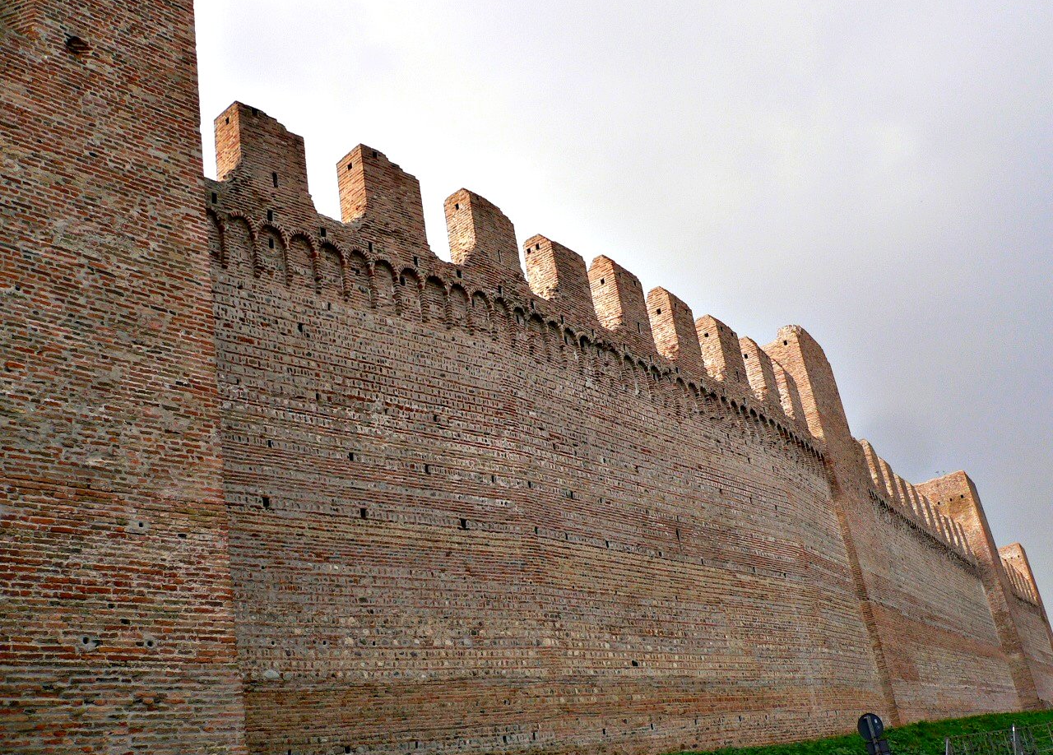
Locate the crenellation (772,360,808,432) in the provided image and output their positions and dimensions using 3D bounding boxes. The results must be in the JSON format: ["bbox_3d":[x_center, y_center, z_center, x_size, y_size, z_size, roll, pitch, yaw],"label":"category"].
[{"bbox_3d":[11.174,0.959,46.224,1.026,2.790,1.548,-20,-25,27],"label":"crenellation"}]

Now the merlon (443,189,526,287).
[{"bbox_3d":[-1.245,-3.873,30.372,1.782,2.754,1.026,14,-31,-43],"label":"merlon"}]

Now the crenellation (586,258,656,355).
[{"bbox_3d":[3.064,-2.368,35.609,1.026,3.060,1.764,-23,-26,33],"label":"crenellation"}]

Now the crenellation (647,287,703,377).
[{"bbox_3d":[5.263,-1.515,38.259,1.026,3.096,1.656,-23,-26,33],"label":"crenellation"}]

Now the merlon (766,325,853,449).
[{"bbox_3d":[13.290,1.163,50.875,2.250,5.670,5.346,-20,-25,27],"label":"merlon"}]

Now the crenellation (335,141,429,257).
[{"bbox_3d":[-3.769,-4.454,27.911,1.980,2.664,1.044,14,-31,-43],"label":"crenellation"}]

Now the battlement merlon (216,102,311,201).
[{"bbox_3d":[-6.308,-5.092,25.453,1.890,2.286,1.044,14,-31,-43],"label":"battlement merlon"}]

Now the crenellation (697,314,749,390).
[{"bbox_3d":[7.394,-0.797,40.895,1.026,2.880,1.710,-23,-26,33],"label":"crenellation"}]

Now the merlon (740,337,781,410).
[{"bbox_3d":[9.447,0.046,43.615,1.026,2.880,1.836,-20,-25,27],"label":"merlon"}]

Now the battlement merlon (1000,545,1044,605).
[{"bbox_3d":[54.888,22.182,118.572,2.520,6.120,5.400,-19,-24,26],"label":"battlement merlon"}]

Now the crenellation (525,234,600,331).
[{"bbox_3d":[1.008,-2.966,33.008,1.026,2.700,1.800,-23,-26,33],"label":"crenellation"}]

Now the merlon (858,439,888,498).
[{"bbox_3d":[19.034,5.064,59.354,1.026,2.736,2.070,-19,-24,25],"label":"merlon"}]

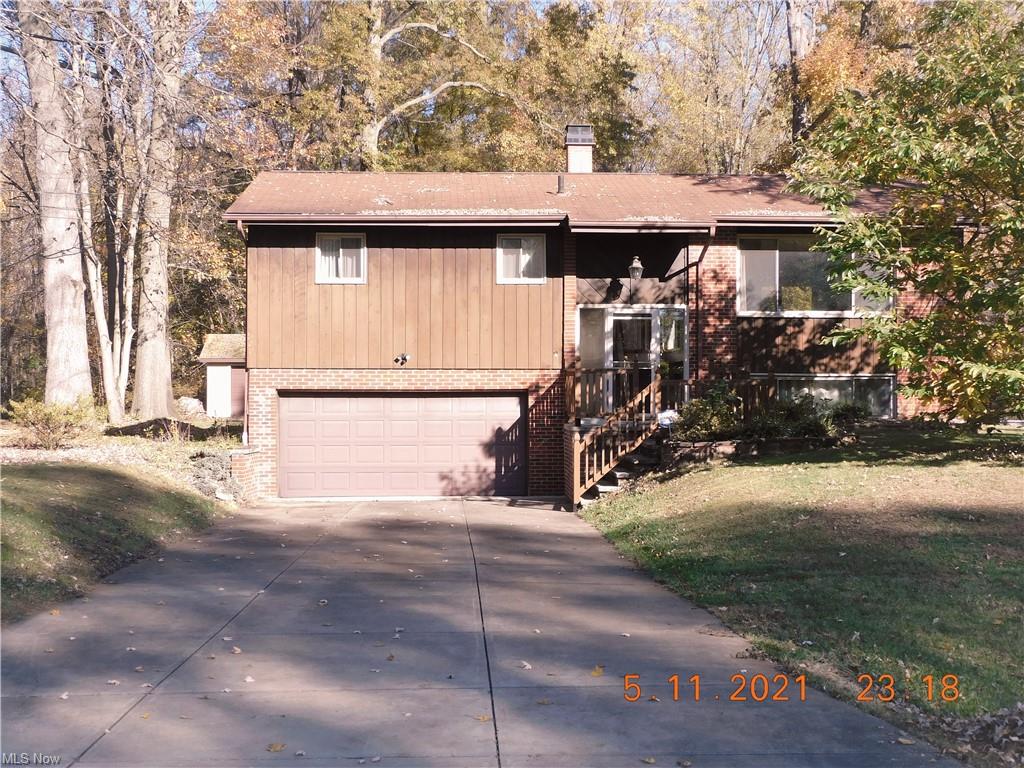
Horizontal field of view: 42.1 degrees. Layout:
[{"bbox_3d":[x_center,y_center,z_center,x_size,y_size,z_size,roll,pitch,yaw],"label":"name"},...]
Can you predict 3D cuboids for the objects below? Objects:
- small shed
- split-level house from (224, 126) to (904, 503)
[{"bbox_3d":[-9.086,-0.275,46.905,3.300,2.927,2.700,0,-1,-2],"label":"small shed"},{"bbox_3d":[1.539,-1.768,29.268,13.950,7.942,9.500,0,-1,-2],"label":"split-level house"}]

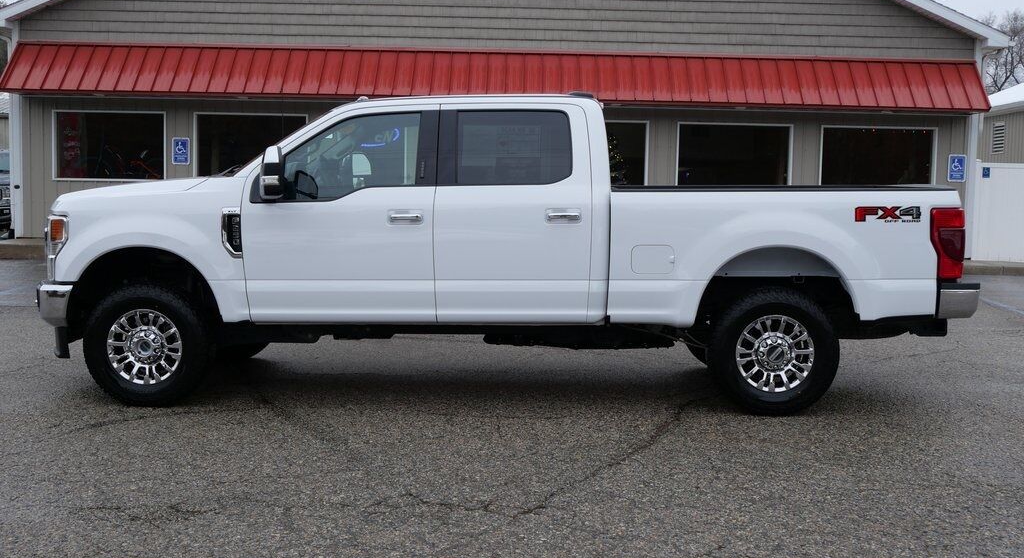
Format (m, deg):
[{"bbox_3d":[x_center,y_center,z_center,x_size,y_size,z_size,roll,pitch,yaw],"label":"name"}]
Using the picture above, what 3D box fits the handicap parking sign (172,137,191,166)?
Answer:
[{"bbox_3d":[-5.665,-2.190,19.250,0.305,0.457,0.020,1,5,0],"label":"handicap parking sign"}]

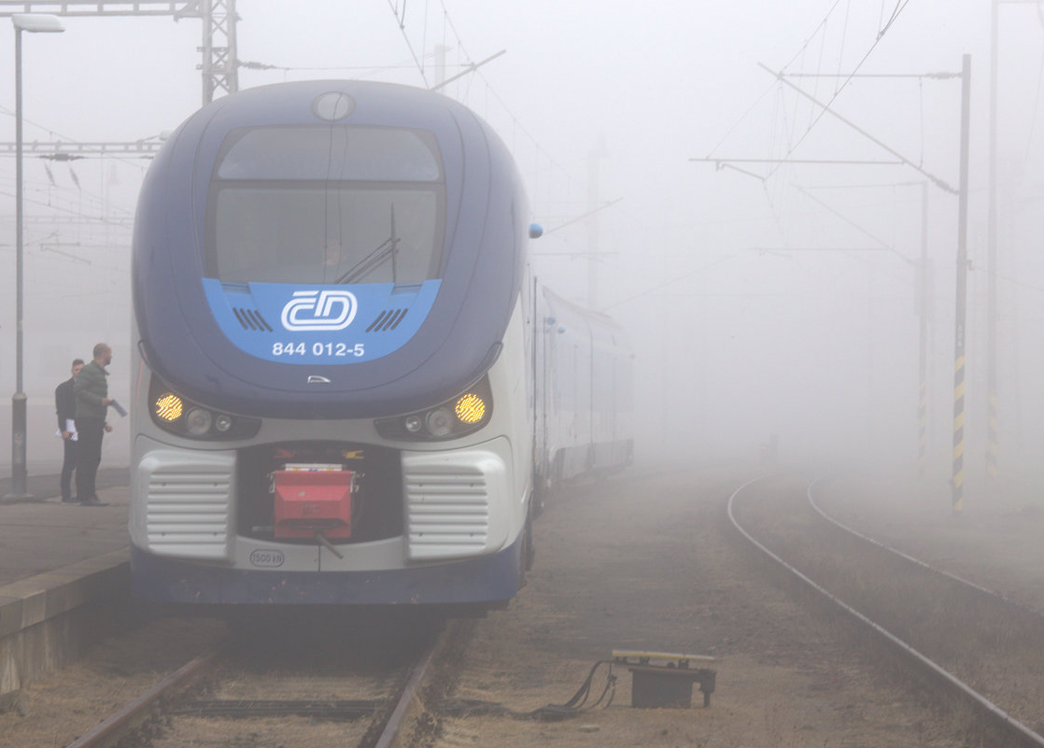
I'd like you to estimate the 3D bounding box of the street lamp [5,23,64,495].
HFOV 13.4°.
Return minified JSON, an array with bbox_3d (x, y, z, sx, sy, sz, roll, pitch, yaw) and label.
[{"bbox_3d":[-5.808,-1.378,53.000,0.730,5.780,0.380,0,0,0],"label":"street lamp"}]

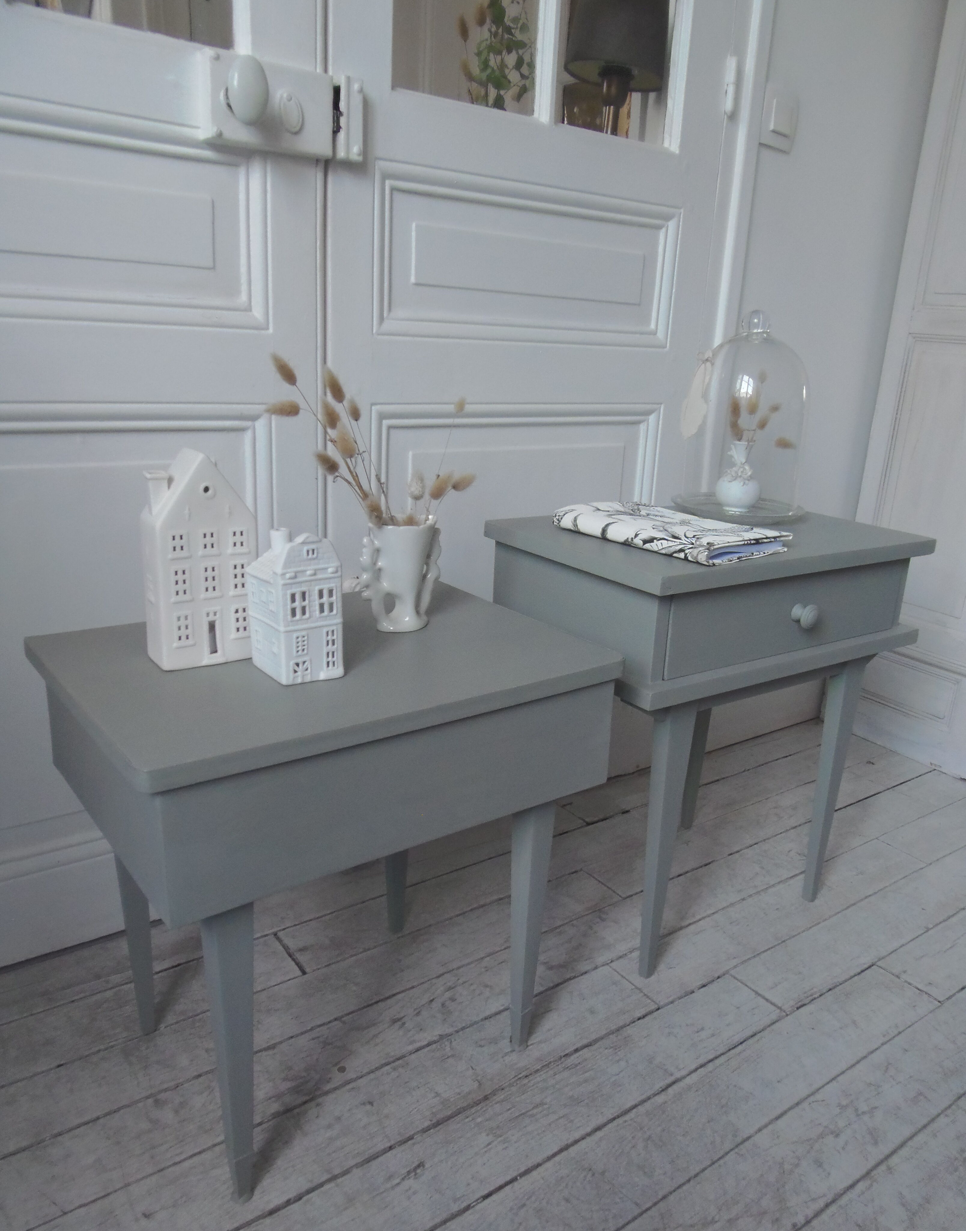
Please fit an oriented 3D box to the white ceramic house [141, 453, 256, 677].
[{"bbox_3d":[-0.266,-0.057,0.840,0.094,0.200,0.054,-9,20,-34],"label":"white ceramic house"}]

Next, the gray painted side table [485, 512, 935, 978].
[{"bbox_3d":[0.300,0.155,1.267,0.527,0.554,0.328,-8,20,-34],"label":"gray painted side table"}]

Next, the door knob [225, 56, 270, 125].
[{"bbox_3d":[-0.258,-0.571,0.971,0.043,0.064,0.053,-8,20,-32],"label":"door knob"}]

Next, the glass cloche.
[{"bbox_3d":[0.390,-0.288,1.290,0.196,0.290,0.196,-8,20,-34],"label":"glass cloche"}]

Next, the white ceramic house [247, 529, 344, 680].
[{"bbox_3d":[-0.173,-0.015,0.824,0.062,0.138,0.069,-10,21,-37],"label":"white ceramic house"}]

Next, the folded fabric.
[{"bbox_3d":[0.233,-0.111,1.129,0.160,0.025,0.247,-10,21,-37],"label":"folded fabric"}]

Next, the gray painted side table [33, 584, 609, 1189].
[{"bbox_3d":[-0.168,0.260,0.973,0.489,0.473,0.351,-10,21,-37],"label":"gray painted side table"}]

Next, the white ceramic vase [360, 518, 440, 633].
[{"bbox_3d":[-0.086,-0.045,0.980,0.095,0.116,0.070,-6,19,-29],"label":"white ceramic vase"}]

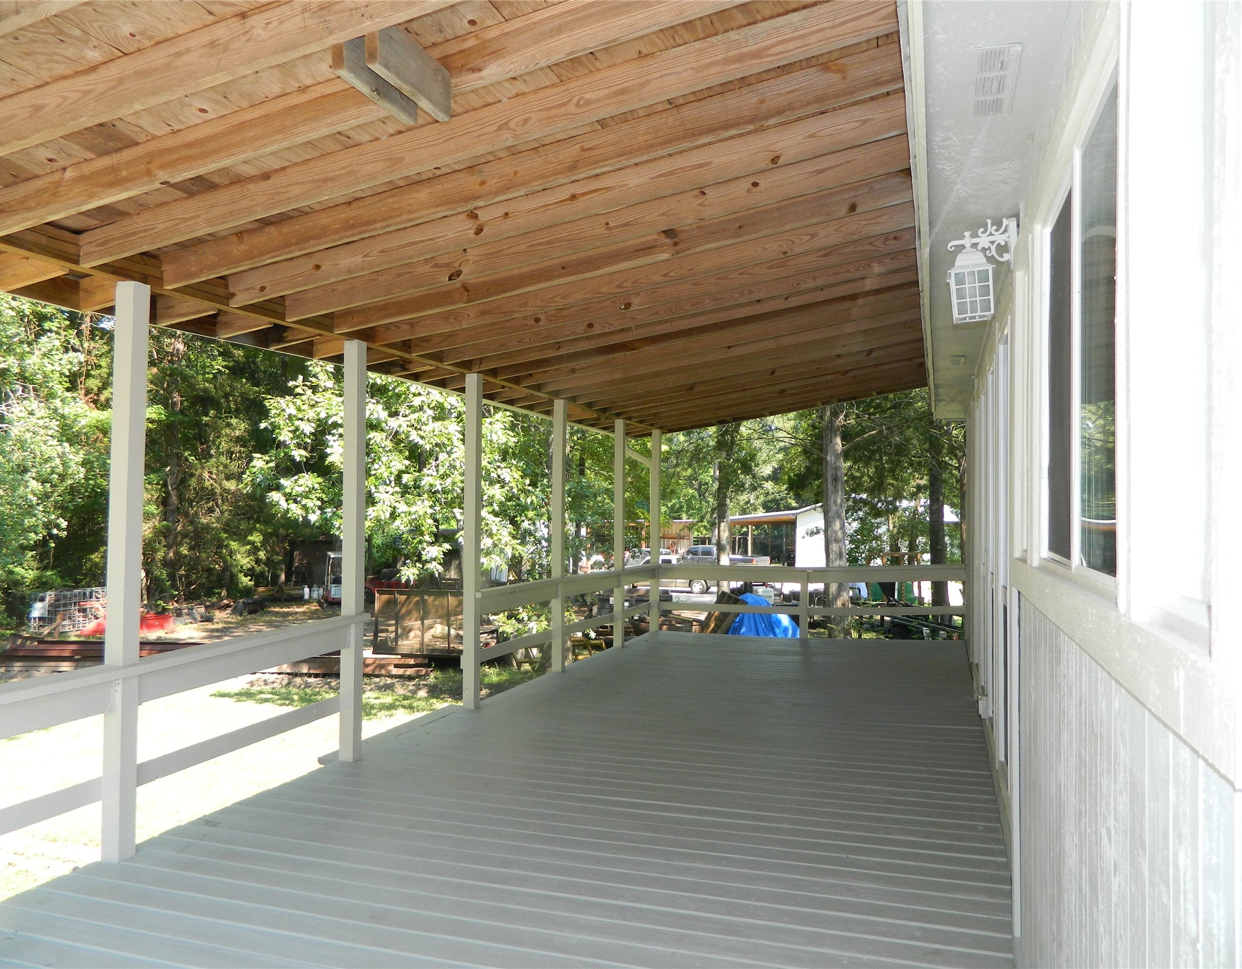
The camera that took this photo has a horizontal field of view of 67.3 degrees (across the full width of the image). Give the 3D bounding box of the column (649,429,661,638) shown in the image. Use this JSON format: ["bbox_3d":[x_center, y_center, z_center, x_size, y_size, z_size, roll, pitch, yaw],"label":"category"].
[{"bbox_3d":[0.438,0.567,11.492,0.090,2.470,0.090,0,-2,18],"label":"column"}]

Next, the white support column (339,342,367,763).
[{"bbox_3d":[-1.556,0.377,5.430,0.090,2.428,0.090,0,-2,18],"label":"white support column"}]

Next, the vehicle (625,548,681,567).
[{"bbox_3d":[1.678,3.977,42.500,4.800,1.650,1.800,0,-2,16],"label":"vehicle"}]

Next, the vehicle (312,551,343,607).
[{"bbox_3d":[-9.546,3.251,31.800,1.250,1.850,2.500,1,-2,-19],"label":"vehicle"}]

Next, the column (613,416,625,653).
[{"bbox_3d":[-0.011,0.525,10.129,0.090,2.459,0.090,0,-2,18],"label":"column"}]

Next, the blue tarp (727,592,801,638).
[{"bbox_3d":[3.237,3.146,21.000,2.000,1.500,1.900,0,-2,18],"label":"blue tarp"}]

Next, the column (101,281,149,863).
[{"bbox_3d":[-2.062,0.344,3.893,0.090,2.388,0.090,0,-2,18],"label":"column"}]

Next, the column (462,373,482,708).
[{"bbox_3d":[-1.086,0.416,6.859,0.090,2.450,0.090,0,-2,18],"label":"column"}]

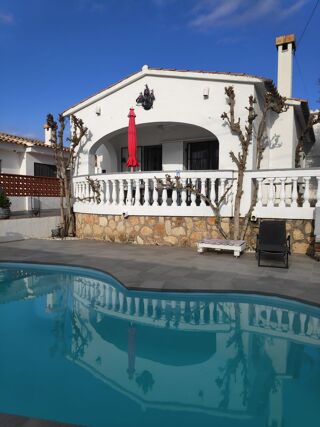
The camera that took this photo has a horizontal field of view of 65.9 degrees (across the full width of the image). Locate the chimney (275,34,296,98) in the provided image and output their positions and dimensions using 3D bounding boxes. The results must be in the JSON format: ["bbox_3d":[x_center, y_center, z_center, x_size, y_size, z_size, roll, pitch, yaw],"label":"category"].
[{"bbox_3d":[4.306,-4.877,8.411,0.570,2.101,0.540,1,3,24],"label":"chimney"}]

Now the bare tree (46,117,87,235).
[{"bbox_3d":[-2.989,-1.185,7.820,1.250,3.766,1.100,0,2,0],"label":"bare tree"}]

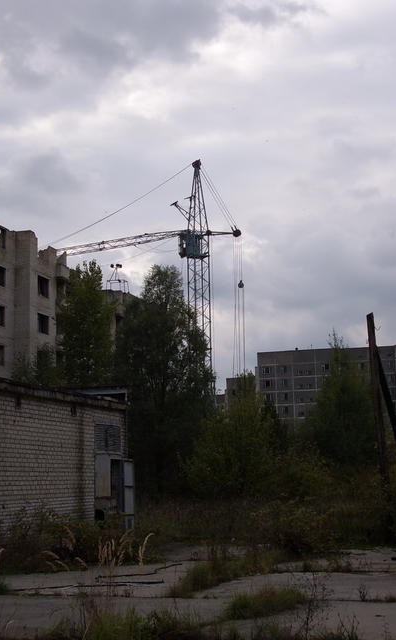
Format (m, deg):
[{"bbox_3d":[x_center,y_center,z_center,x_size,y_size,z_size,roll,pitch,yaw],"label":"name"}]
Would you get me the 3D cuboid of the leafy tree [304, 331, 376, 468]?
[{"bbox_3d":[9.821,6.531,55.767,4.950,11.810,4.800,-1,-11,0],"label":"leafy tree"}]

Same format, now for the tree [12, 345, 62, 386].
[{"bbox_3d":[-8.510,5.691,42.735,2.670,8.930,2.590,-1,-11,0],"label":"tree"}]

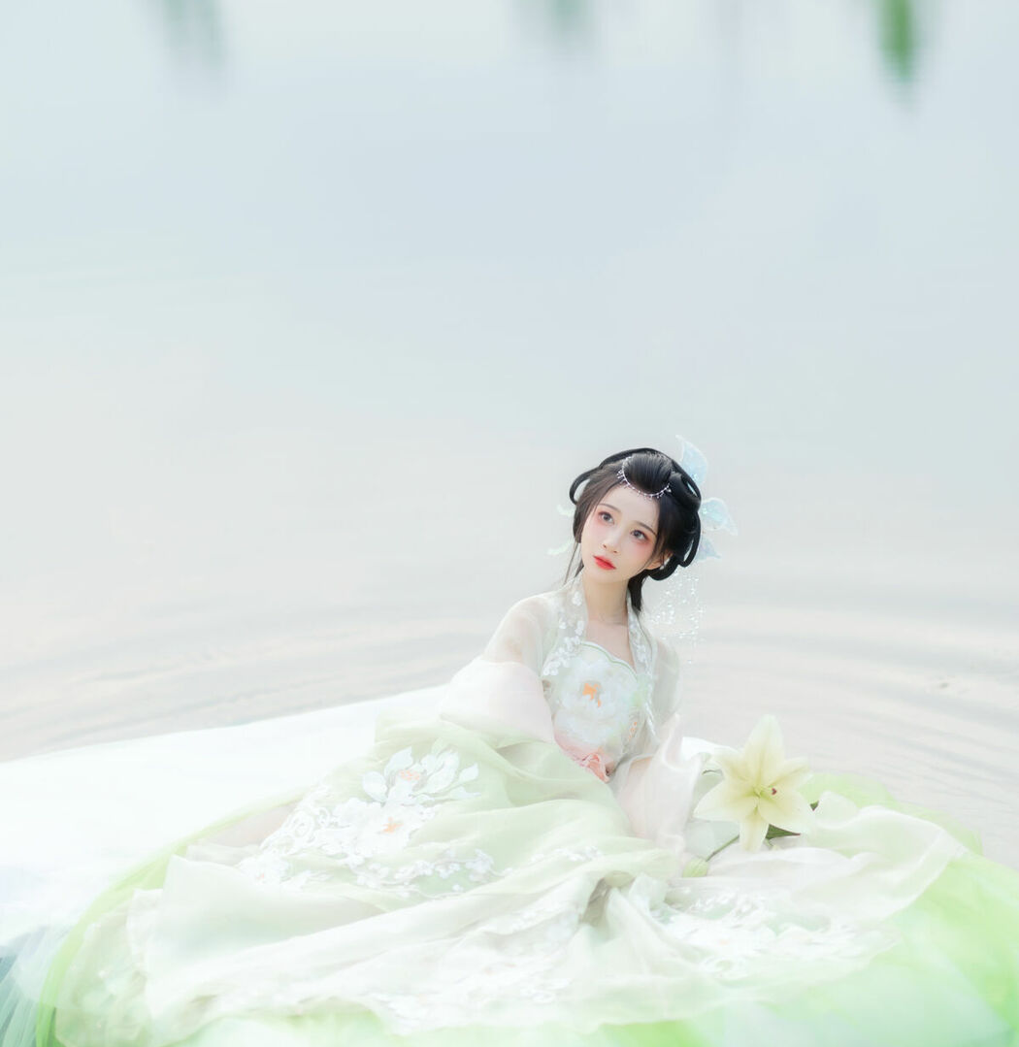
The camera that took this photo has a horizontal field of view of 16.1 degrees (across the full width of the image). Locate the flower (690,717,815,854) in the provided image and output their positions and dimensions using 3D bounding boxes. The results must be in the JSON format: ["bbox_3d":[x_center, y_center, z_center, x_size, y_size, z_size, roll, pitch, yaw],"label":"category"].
[{"bbox_3d":[0.400,0.424,5.920,0.198,0.222,0.110,-3,3,-11],"label":"flower"}]

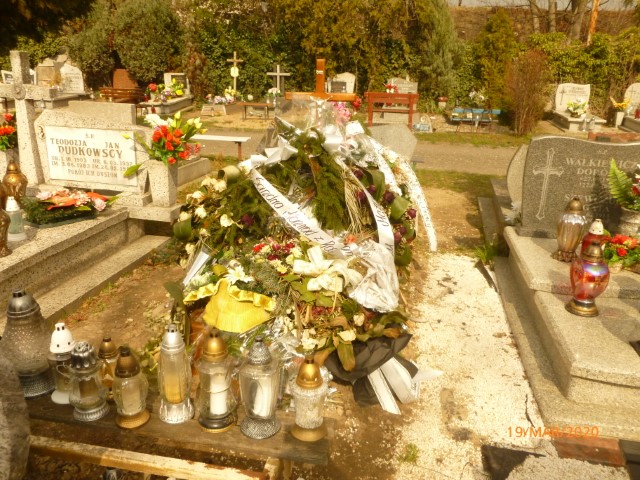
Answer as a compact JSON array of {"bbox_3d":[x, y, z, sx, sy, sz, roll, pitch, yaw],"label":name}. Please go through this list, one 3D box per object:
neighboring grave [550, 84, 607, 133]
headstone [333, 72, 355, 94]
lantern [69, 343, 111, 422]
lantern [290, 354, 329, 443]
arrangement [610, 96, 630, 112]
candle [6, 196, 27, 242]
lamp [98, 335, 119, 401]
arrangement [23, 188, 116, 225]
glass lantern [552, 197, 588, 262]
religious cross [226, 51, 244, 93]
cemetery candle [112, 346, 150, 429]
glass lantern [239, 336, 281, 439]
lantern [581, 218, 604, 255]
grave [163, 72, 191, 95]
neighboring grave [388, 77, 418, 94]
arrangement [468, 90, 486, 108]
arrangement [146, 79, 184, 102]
[{"bbox_3d":[6.252,-3.256,12.436,0.900,1.070,2.100,6,20,12],"label":"neighboring grave"},{"bbox_3d":[0.663,-4.212,14.300,0.620,0.850,0.160,3,19,6],"label":"headstone"},{"bbox_3d":[-0.676,0.402,1.505,0.106,0.226,0.106,1,18,0],"label":"lantern"},{"bbox_3d":[-0.030,0.433,1.447,0.106,0.230,0.106,1,18,0],"label":"lantern"},{"bbox_3d":[7.198,-3.269,12.400,0.480,0.350,0.380,5,20,11],"label":"arrangement"},{"bbox_3d":[-1.726,-0.119,2.920,0.110,0.245,0.110,5,20,11],"label":"candle"},{"bbox_3d":[-0.677,0.413,1.670,0.085,0.230,0.085,5,20,11],"label":"lamp"},{"bbox_3d":[-1.785,-0.239,3.645,0.520,0.180,0.400,5,19,12],"label":"arrangement"},{"bbox_3d":[1.391,-0.061,2.869,0.165,0.345,0.165,5,20,11],"label":"glass lantern"},{"bbox_3d":[-2.660,-5.164,16.300,0.500,1.520,0.080,5,19,12],"label":"religious cross"},{"bbox_3d":[-0.542,0.413,1.478,0.103,0.228,0.103,1,18,0],"label":"cemetery candle"},{"bbox_3d":[-0.166,0.403,1.452,0.116,0.278,0.116,1,18,0],"label":"glass lantern"},{"bbox_3d":[1.422,0.036,2.691,0.112,0.280,0.112,1,18,0],"label":"lantern"},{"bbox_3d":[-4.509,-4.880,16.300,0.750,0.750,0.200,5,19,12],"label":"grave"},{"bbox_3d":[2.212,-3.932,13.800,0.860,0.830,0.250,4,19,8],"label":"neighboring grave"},{"bbox_3d":[3.876,-3.471,12.700,0.460,0.460,0.400,4,19,8],"label":"arrangement"},{"bbox_3d":[-4.148,-4.014,13.900,1.000,0.650,0.650,1,19,0],"label":"arrangement"}]

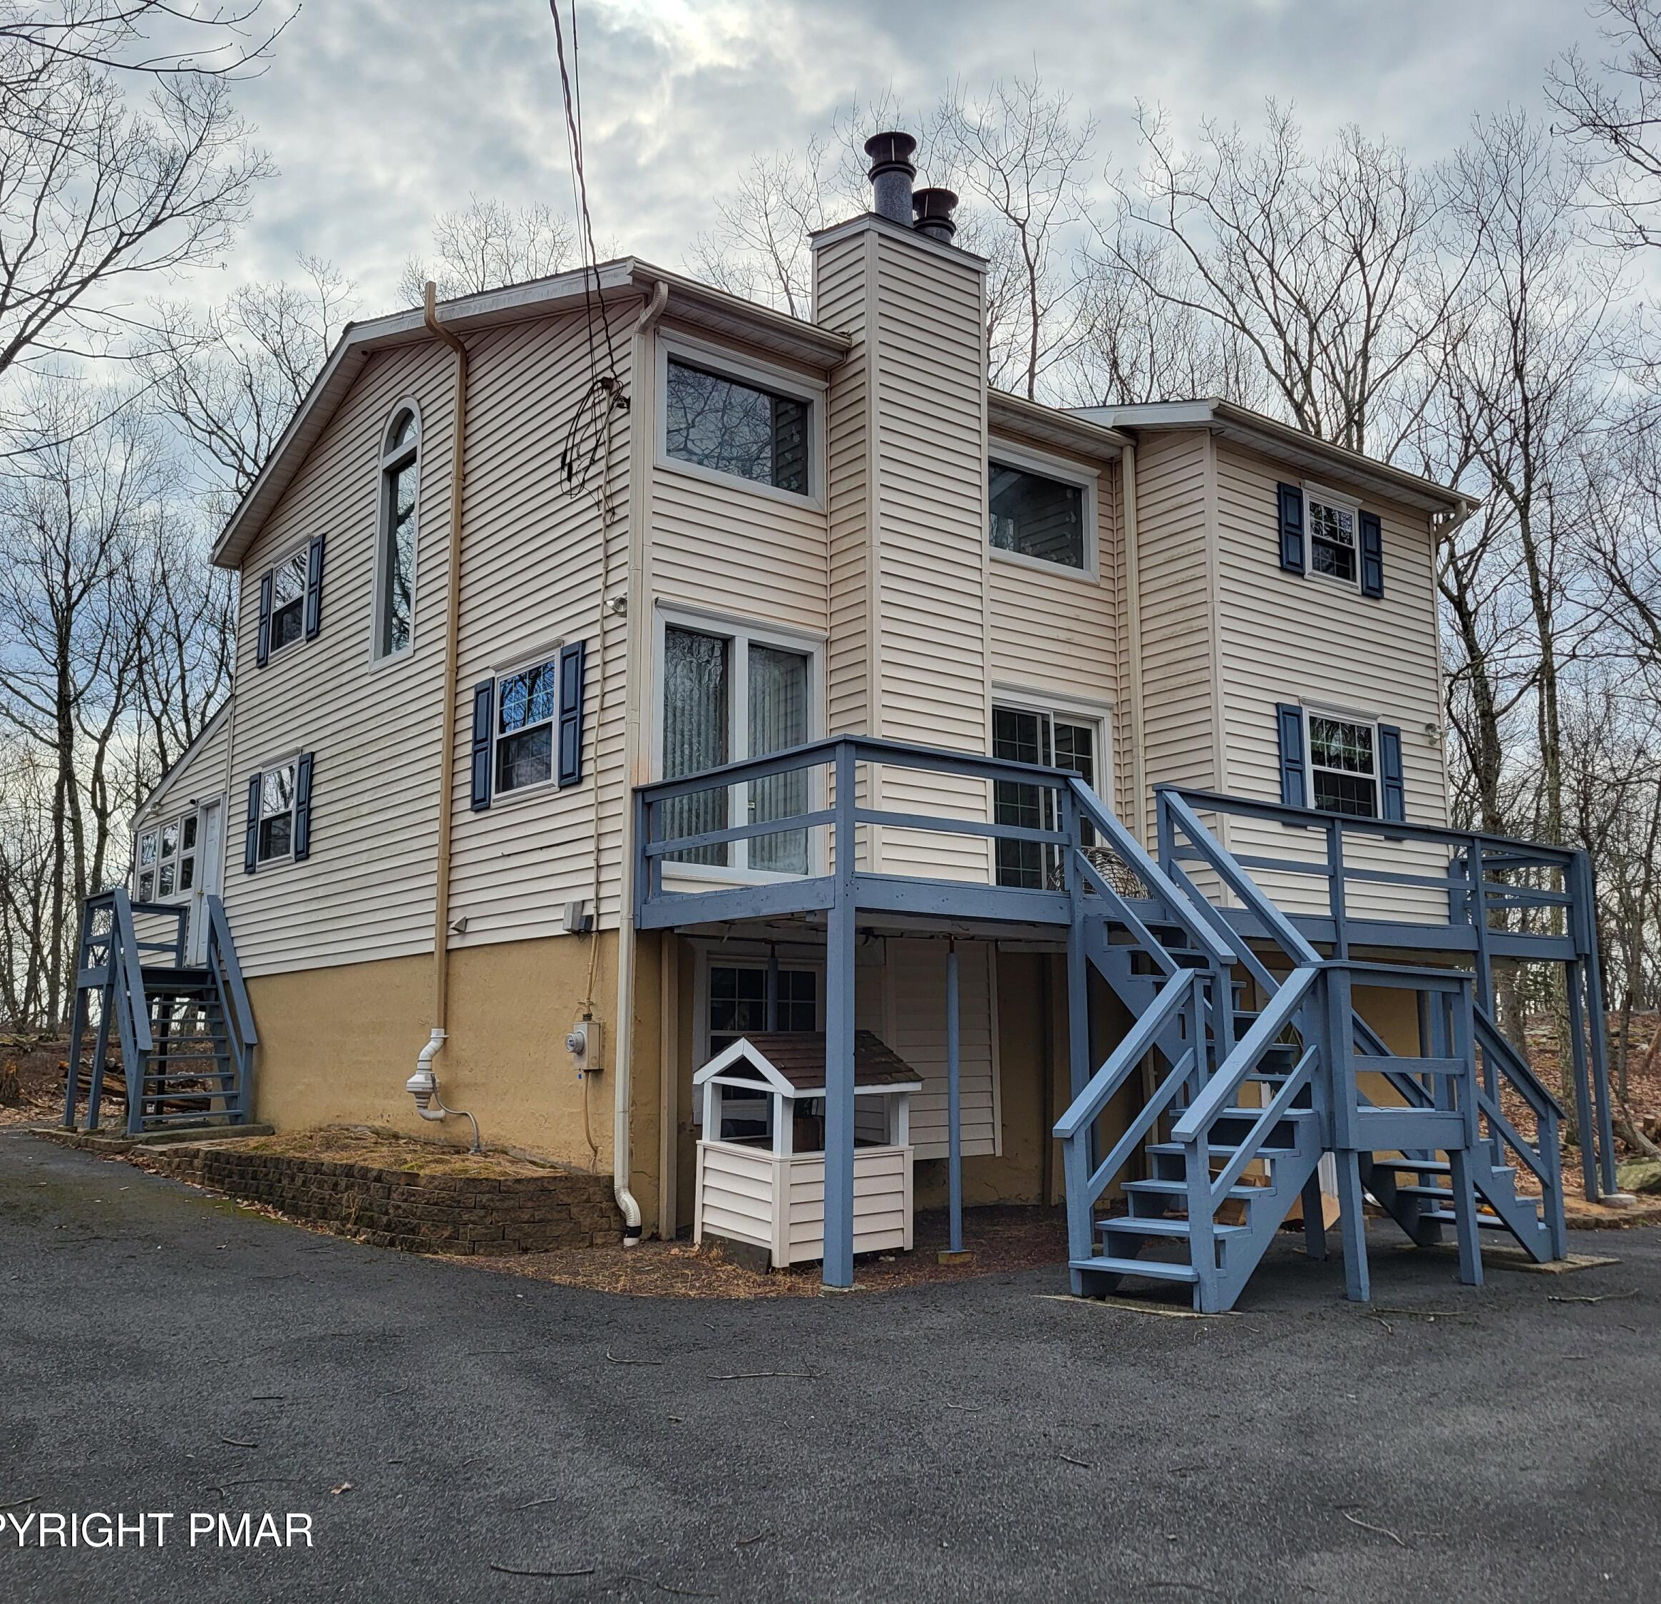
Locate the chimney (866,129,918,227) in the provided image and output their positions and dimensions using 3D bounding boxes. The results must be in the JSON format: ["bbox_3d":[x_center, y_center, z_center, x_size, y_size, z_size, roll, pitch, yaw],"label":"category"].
[{"bbox_3d":[0.579,-5.647,14.751,0.470,1.020,0.470,0,-9,0],"label":"chimney"}]

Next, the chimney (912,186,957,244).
[{"bbox_3d":[0.980,-5.395,15.030,0.430,0.650,0.430,0,-9,0],"label":"chimney"}]

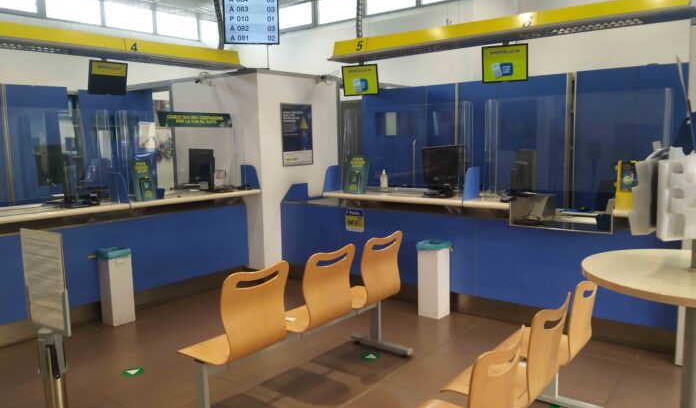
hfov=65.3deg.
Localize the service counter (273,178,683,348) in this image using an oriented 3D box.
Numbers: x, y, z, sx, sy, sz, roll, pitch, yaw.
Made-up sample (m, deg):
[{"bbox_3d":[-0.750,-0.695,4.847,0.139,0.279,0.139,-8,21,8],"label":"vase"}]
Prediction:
[{"bbox_3d":[0.847,0.428,4.960,3.782,1.054,0.728,4,9,38],"label":"service counter"}]

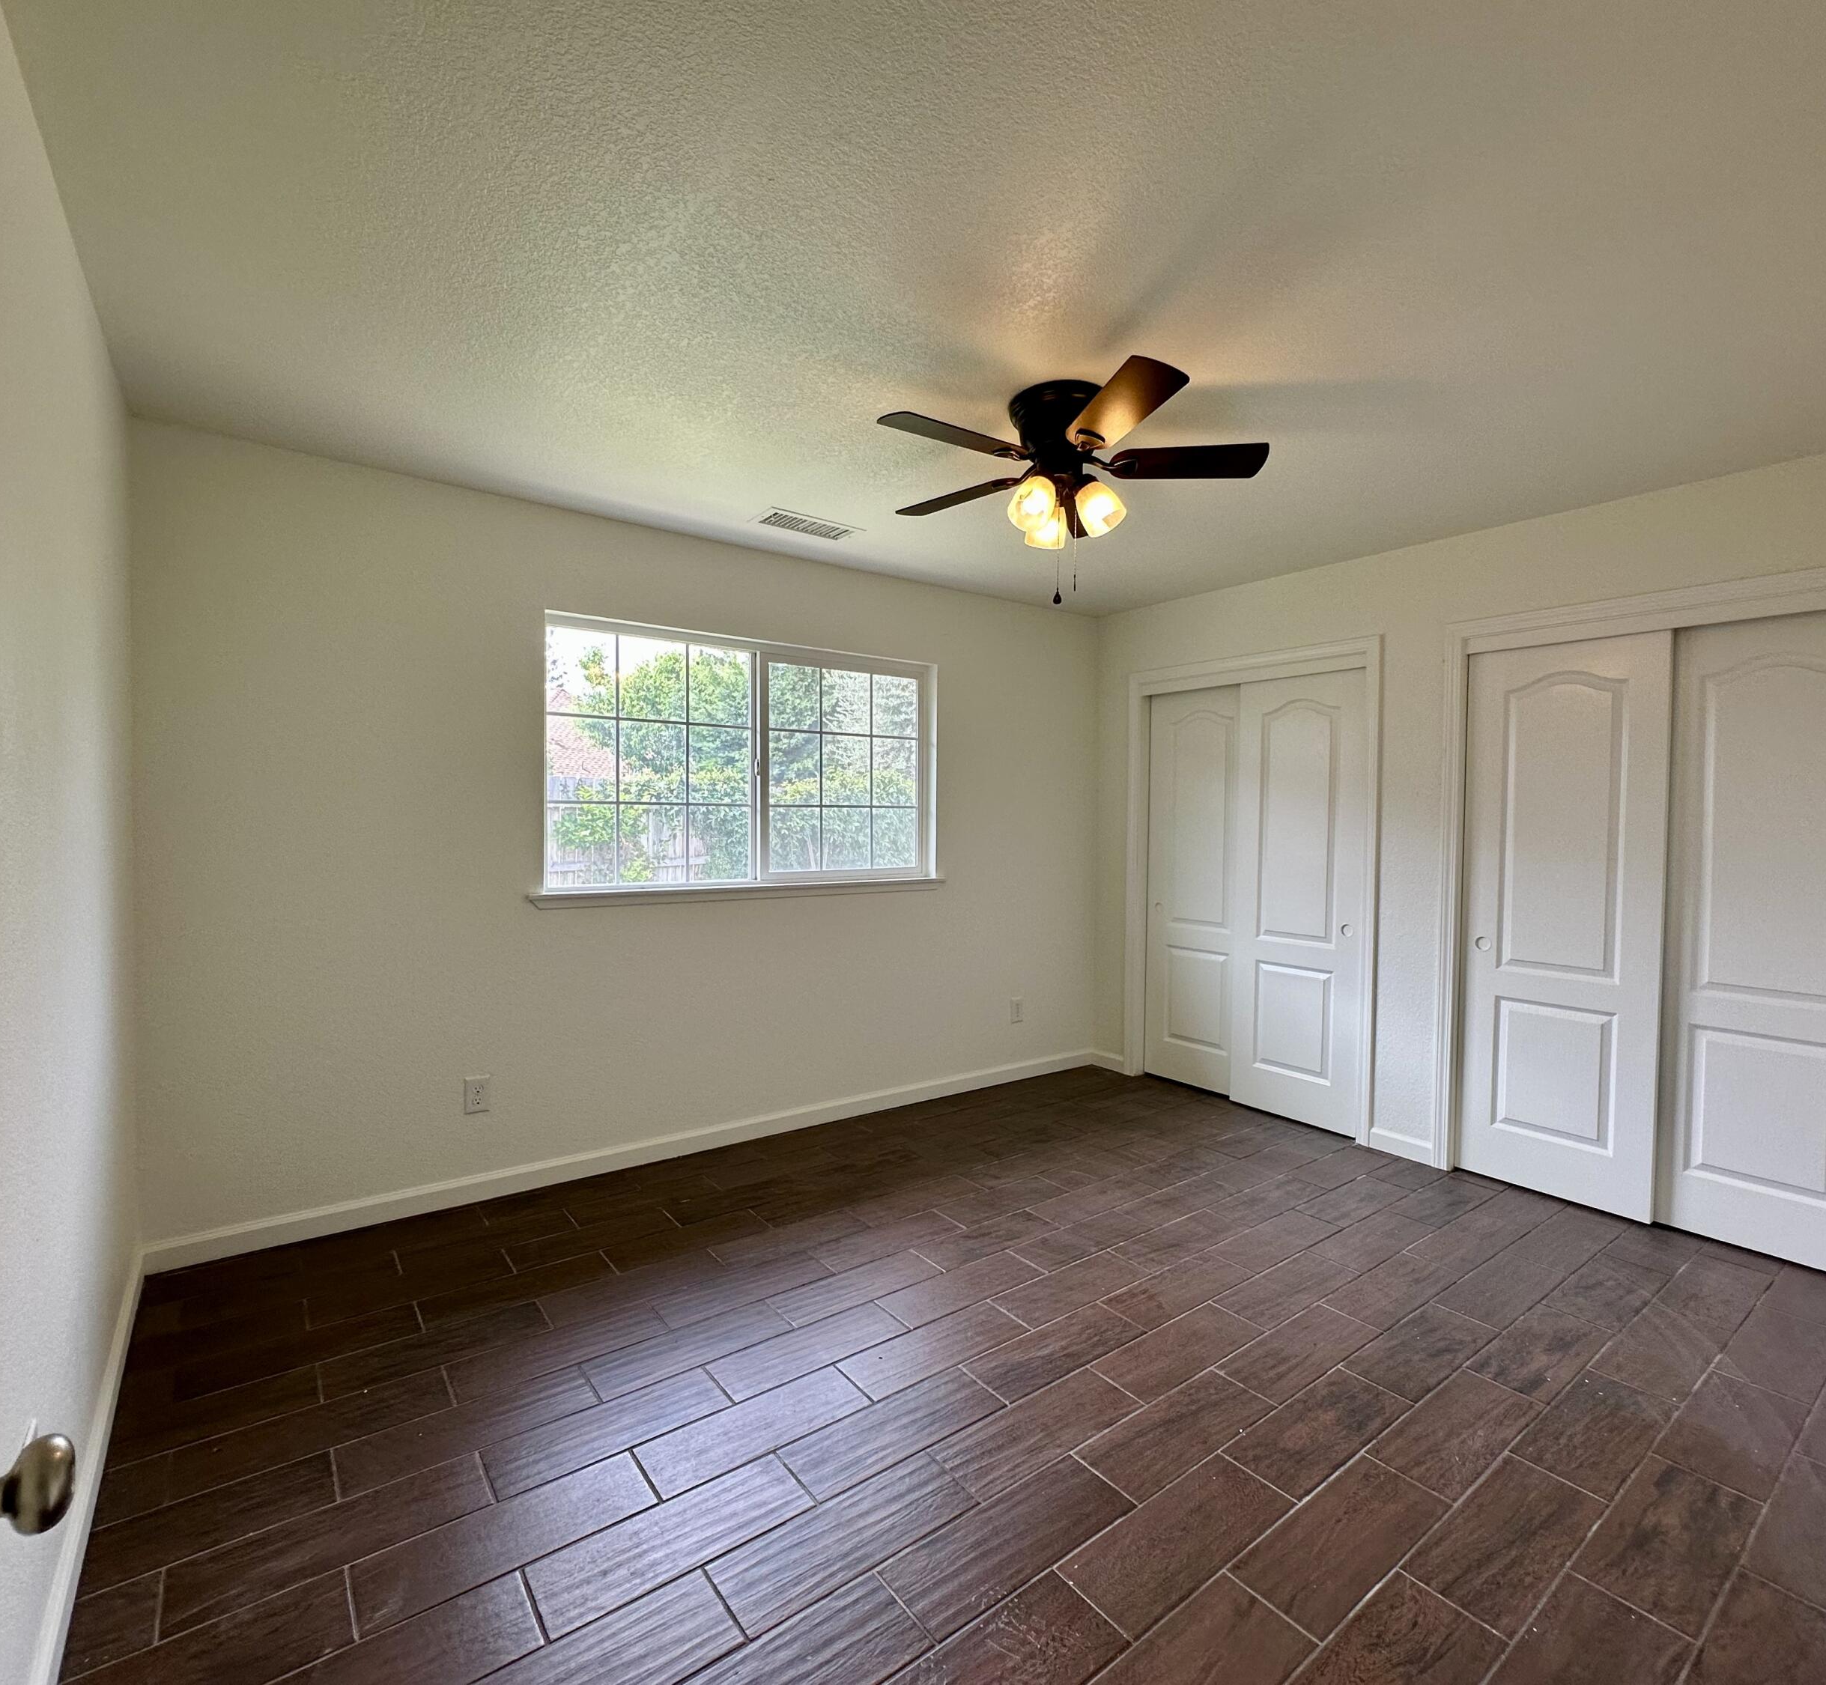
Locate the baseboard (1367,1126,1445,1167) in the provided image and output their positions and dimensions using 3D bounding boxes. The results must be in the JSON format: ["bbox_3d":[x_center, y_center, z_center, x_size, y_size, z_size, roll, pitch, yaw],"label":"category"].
[{"bbox_3d":[1.989,1.233,3.689,0.018,0.084,0.259,-1,2,-36],"label":"baseboard"}]

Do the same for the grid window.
[{"bbox_3d":[-0.644,-0.332,3.844,1.772,1.014,0.080,-1,2,-36],"label":"grid window"}]

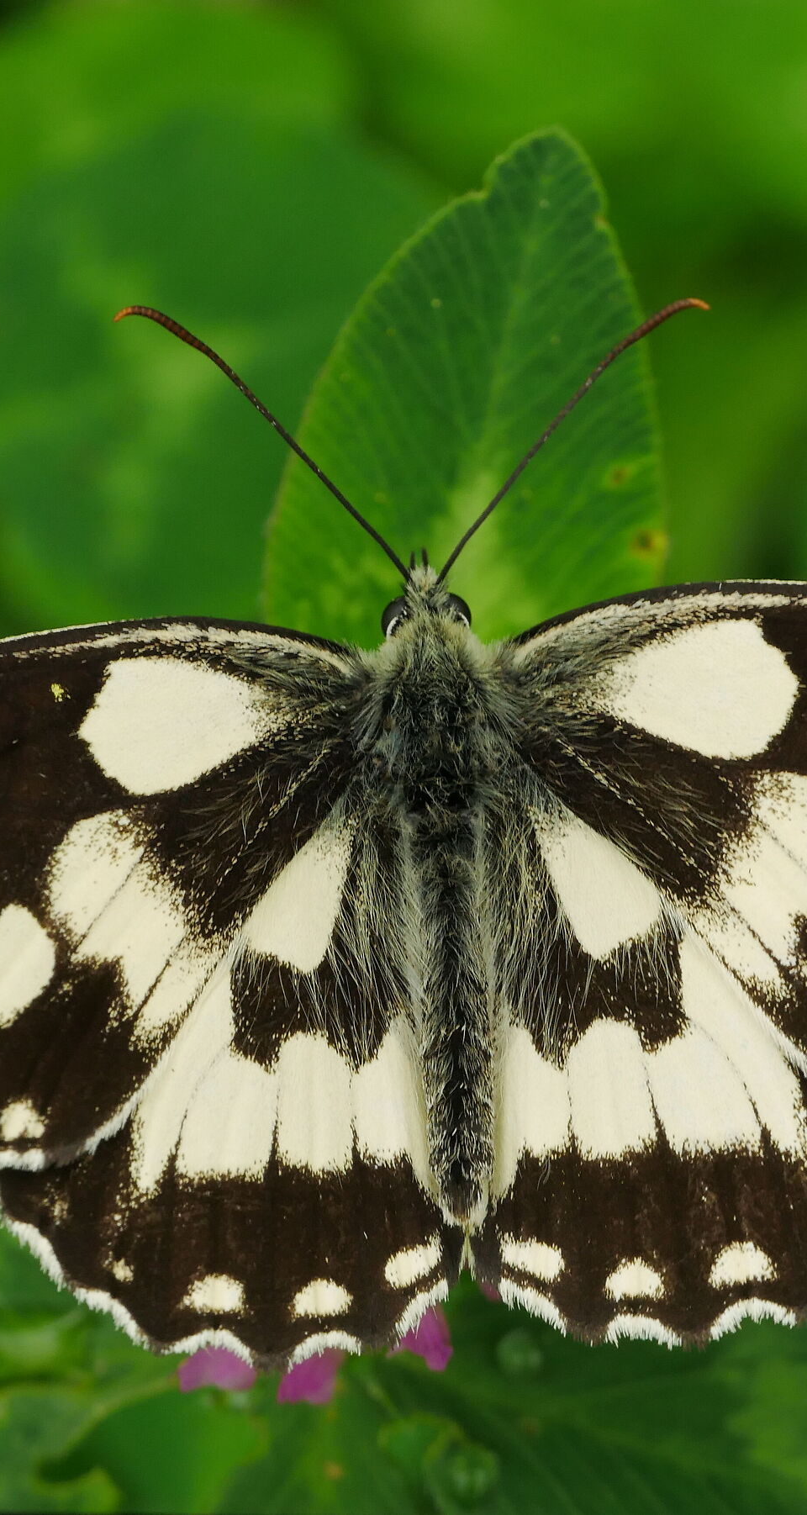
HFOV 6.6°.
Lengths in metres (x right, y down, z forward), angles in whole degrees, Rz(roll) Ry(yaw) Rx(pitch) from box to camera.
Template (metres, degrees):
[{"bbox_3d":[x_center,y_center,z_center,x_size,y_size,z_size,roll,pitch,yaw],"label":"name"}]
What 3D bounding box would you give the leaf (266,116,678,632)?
[{"bbox_3d":[0.002,-0.009,0.228,0.014,0.023,0.004,8,17,0],"label":"leaf"}]

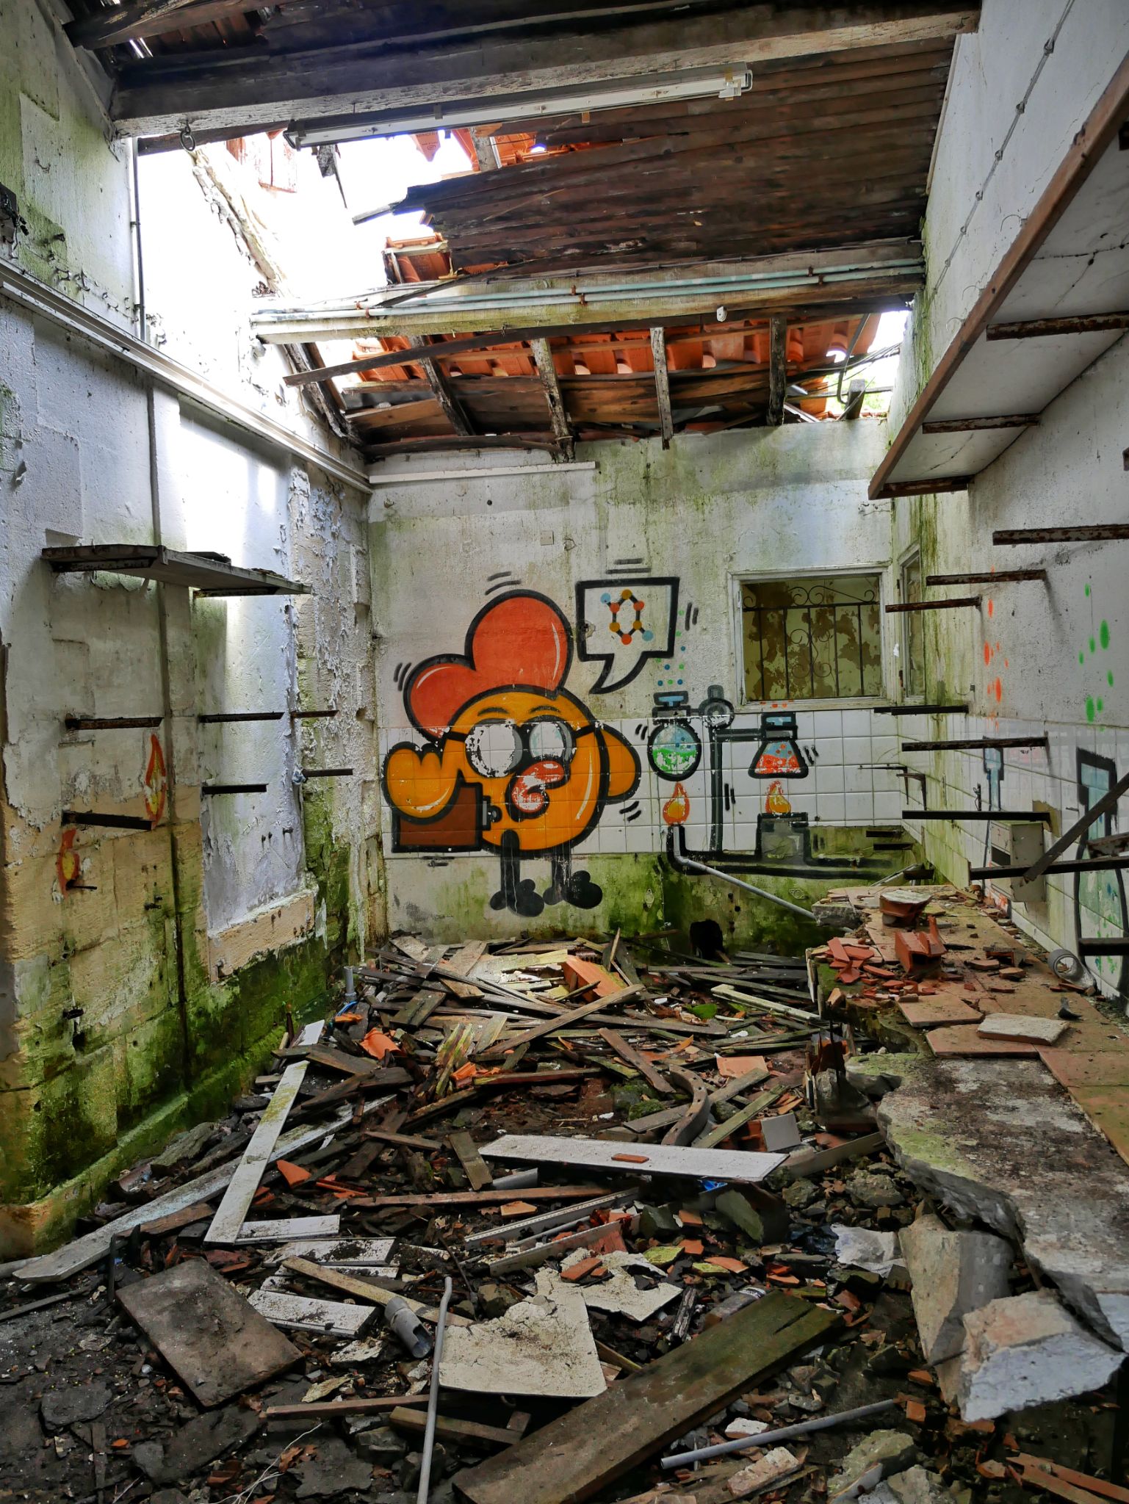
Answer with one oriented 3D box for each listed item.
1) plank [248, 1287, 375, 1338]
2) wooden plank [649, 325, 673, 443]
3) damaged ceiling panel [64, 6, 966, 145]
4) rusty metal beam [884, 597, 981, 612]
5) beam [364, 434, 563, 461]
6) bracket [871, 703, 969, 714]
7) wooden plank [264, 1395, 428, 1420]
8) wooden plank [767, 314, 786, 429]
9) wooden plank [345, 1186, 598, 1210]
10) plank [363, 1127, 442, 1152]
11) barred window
[{"bbox_3d":[-0.654,1.418,2.631,0.343,0.018,0.108,-2,3,17],"label":"plank"},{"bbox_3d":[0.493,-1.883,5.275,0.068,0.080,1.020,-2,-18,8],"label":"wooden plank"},{"bbox_3d":[-0.136,-2.378,3.542,2.915,0.180,0.110,-2,3,7],"label":"damaged ceiling panel"},{"bbox_3d":[1.252,-0.499,3.555,0.306,0.028,0.028,-2,3,14],"label":"rusty metal beam"},{"bbox_3d":[-0.571,-1.719,5.895,1.121,0.100,0.070,2,3,8],"label":"beam"},{"bbox_3d":[1.296,-0.153,3.810,0.332,0.030,0.030,0,3,17],"label":"bracket"},{"bbox_3d":[-0.461,1.421,2.257,0.360,0.018,0.022,-2,3,-4],"label":"wooden plank"},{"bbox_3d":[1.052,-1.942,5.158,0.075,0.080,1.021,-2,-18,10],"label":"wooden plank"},{"bbox_3d":[-0.259,1.370,3.204,0.810,0.020,0.036,-2,2,0],"label":"wooden plank"},{"bbox_3d":[-0.565,1.342,3.587,0.315,0.017,0.034,-1,3,24],"label":"plank"},{"bbox_3d":[1.358,-0.625,5.736,0.757,0.695,0.090,-2,2,8],"label":"barred window"}]

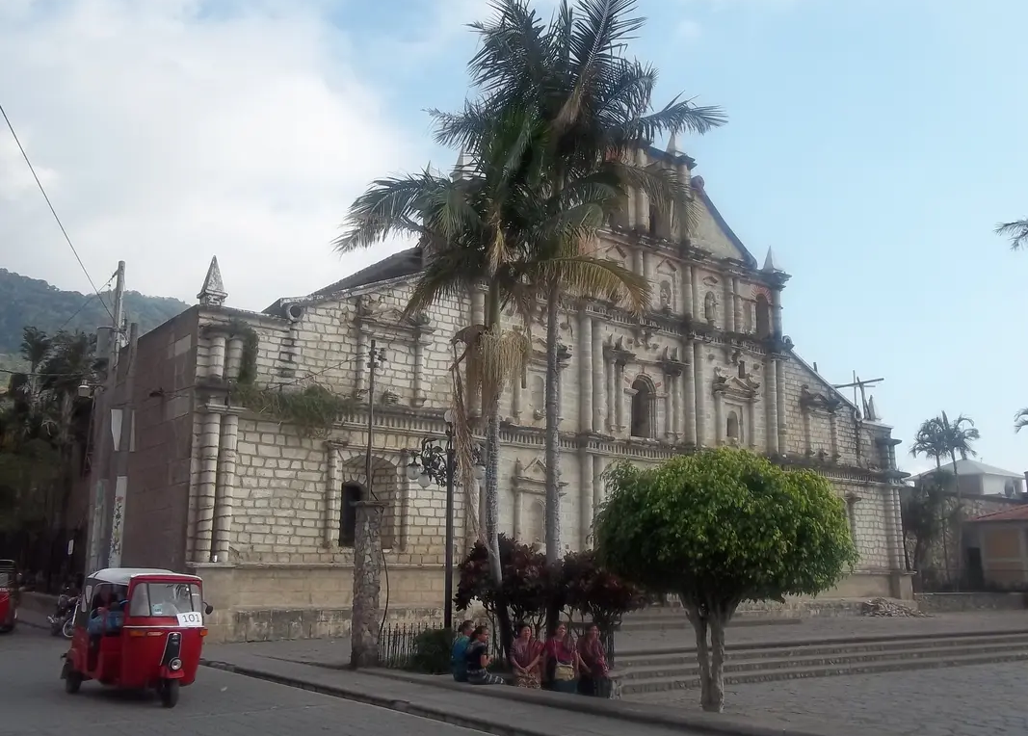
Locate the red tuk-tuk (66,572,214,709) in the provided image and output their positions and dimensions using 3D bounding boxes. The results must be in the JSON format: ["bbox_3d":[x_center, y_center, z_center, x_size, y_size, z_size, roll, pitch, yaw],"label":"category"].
[{"bbox_3d":[-5.002,3.611,12.936,1.300,1.700,2.620,10,-16,-39],"label":"red tuk-tuk"}]

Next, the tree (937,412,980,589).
[{"bbox_3d":[18.033,5.358,38.226,2.000,7.270,2.000,-5,-13,23],"label":"tree"}]

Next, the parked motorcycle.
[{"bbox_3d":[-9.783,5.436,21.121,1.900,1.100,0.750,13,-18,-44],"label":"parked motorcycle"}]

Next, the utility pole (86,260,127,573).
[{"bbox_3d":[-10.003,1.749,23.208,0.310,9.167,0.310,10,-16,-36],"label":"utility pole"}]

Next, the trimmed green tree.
[{"bbox_3d":[2.672,2.600,11.827,3.250,3.194,3.100,0,-13,0],"label":"trimmed green tree"}]

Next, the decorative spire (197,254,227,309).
[{"bbox_3d":[-6.834,-1.975,21.540,0.560,1.237,0.560,9,-15,-33],"label":"decorative spire"}]

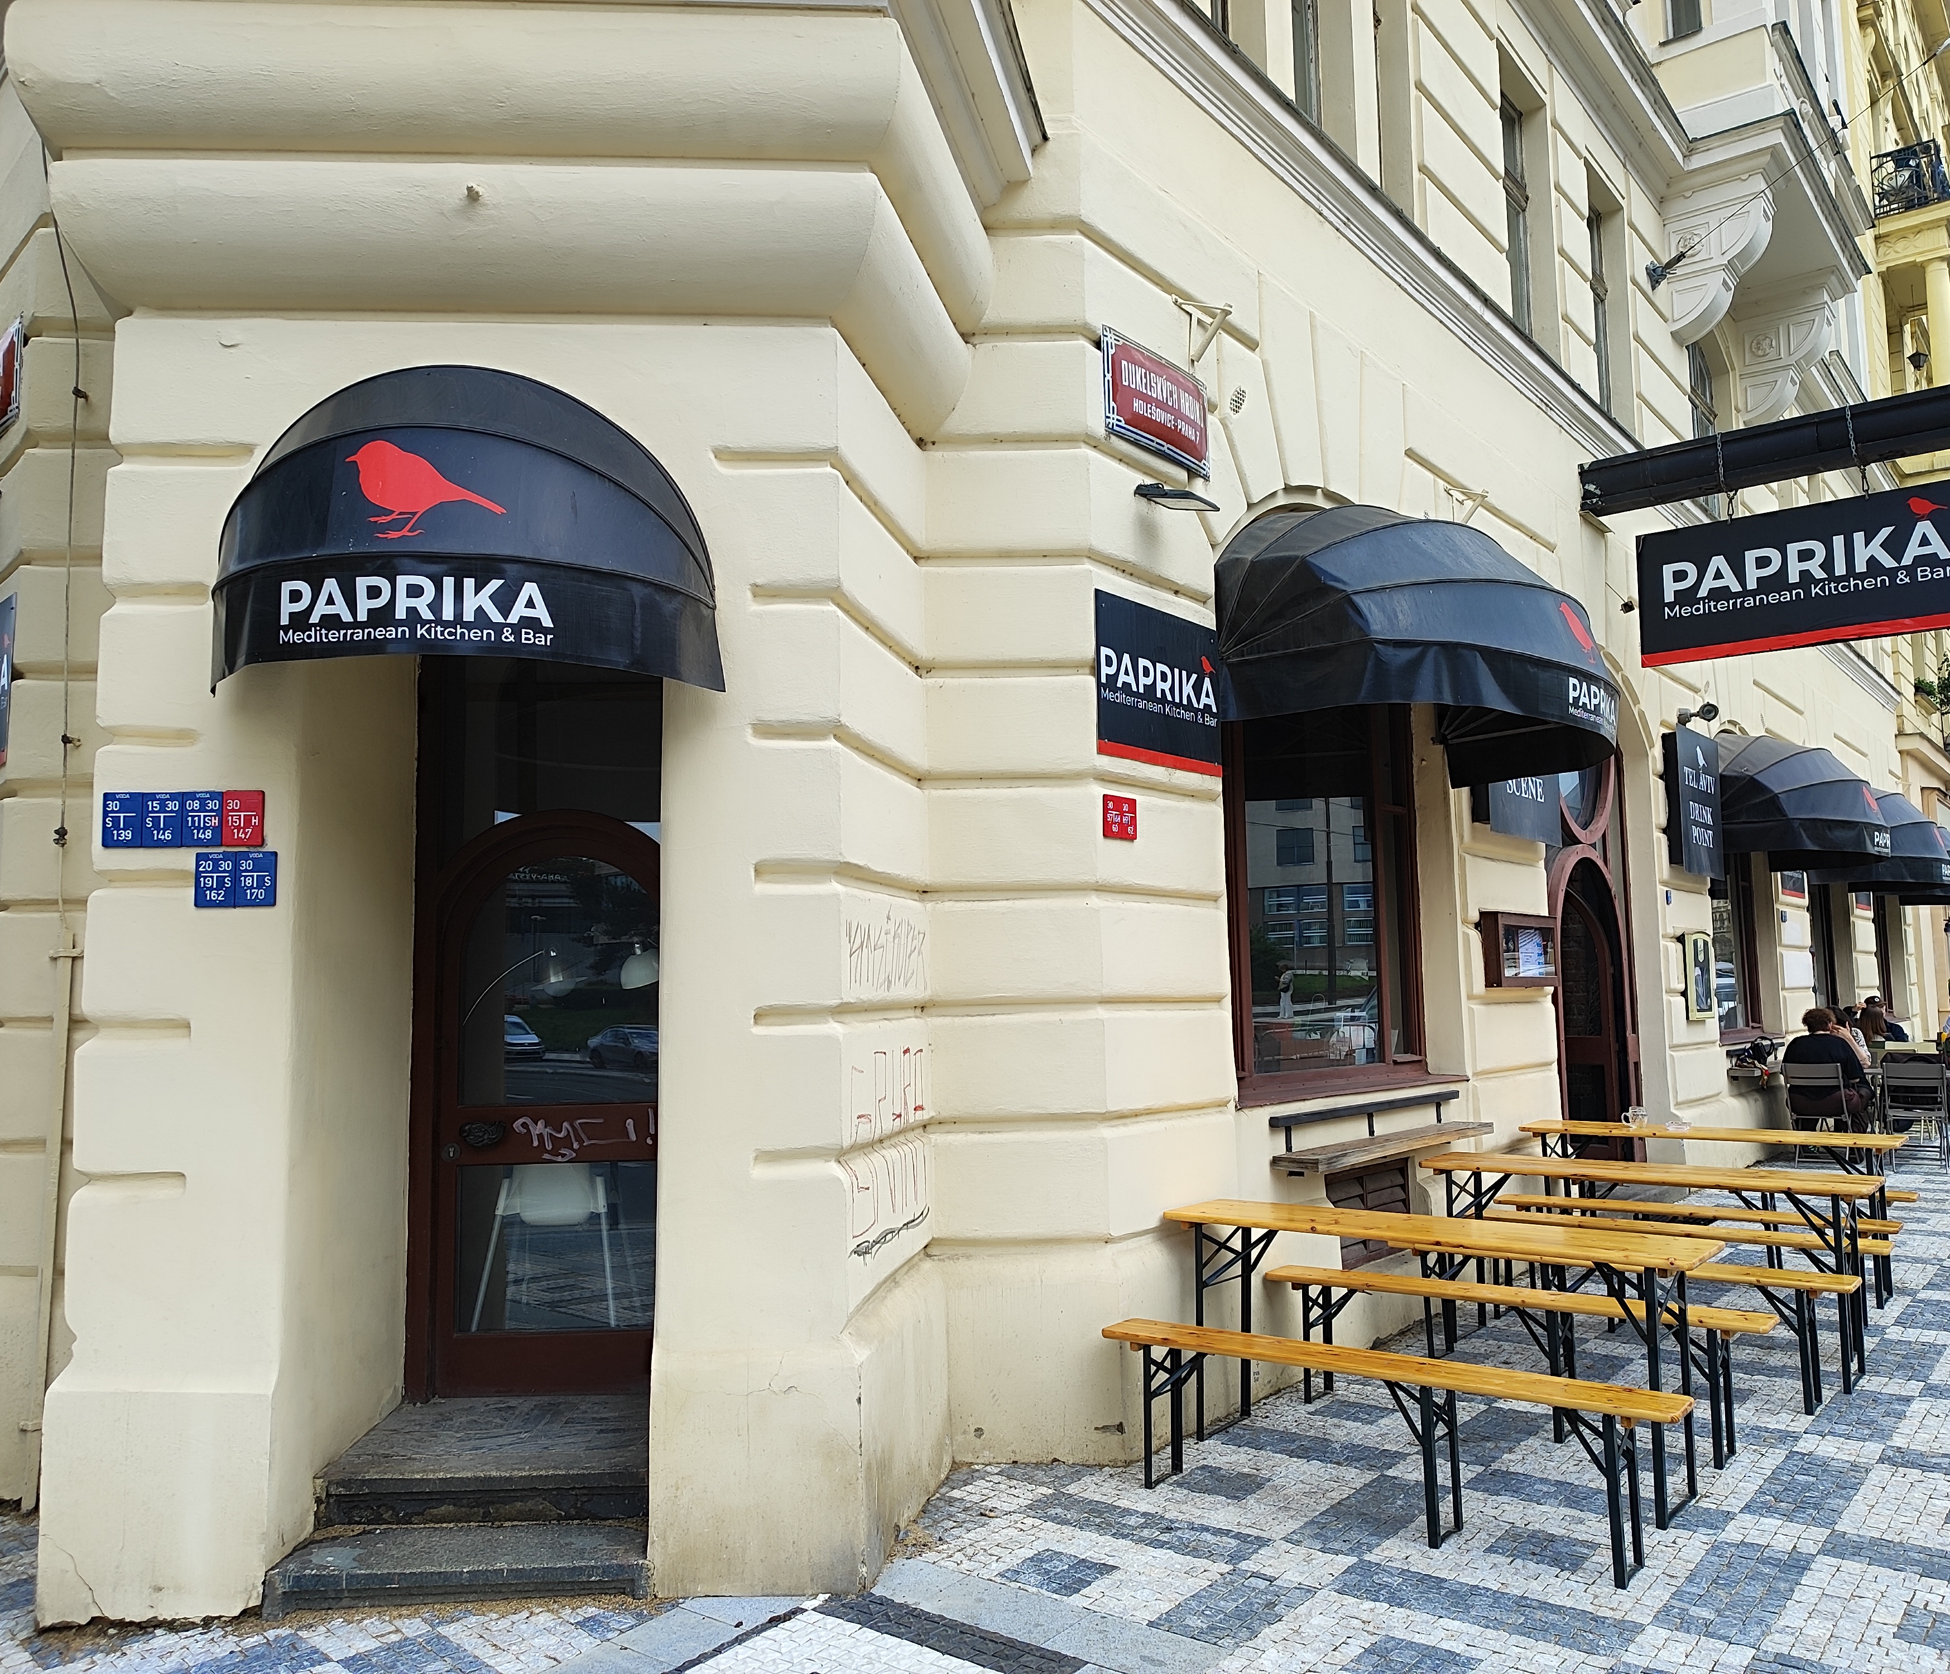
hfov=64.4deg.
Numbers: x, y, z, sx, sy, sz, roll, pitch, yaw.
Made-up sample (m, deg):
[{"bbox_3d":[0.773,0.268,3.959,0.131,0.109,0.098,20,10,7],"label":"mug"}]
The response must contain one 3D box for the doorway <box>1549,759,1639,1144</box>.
[{"bbox_3d":[4.125,0.739,10.414,0.396,3.168,2.128,-5,-7,37],"label":"doorway"}]

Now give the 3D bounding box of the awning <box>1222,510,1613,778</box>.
[{"bbox_3d":[2.148,-0.955,6.819,1.089,1.148,2.495,-5,-7,37],"label":"awning"}]

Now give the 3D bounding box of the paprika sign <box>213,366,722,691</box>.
[{"bbox_3d":[-1.374,-0.881,4.018,1.386,0.941,0.564,0,-5,-4],"label":"paprika sign"}]

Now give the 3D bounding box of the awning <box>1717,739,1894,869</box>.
[{"bbox_3d":[7.138,-0.371,13.284,1.089,1.148,2.475,-5,-7,37],"label":"awning"}]

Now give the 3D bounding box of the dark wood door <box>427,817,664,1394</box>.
[{"bbox_3d":[-1.443,0.927,5.490,0.980,2.040,0.100,-1,-6,-3],"label":"dark wood door"}]

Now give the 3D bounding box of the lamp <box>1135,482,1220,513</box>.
[{"bbox_3d":[0.745,-1.257,5.764,0.280,0.080,0.180,-6,-8,38],"label":"lamp"}]

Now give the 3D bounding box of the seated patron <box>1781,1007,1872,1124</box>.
[{"bbox_3d":[7.209,2.093,13.059,0.634,1.287,0.792,-5,-7,37],"label":"seated patron"}]

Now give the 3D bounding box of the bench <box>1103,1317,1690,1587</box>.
[{"bbox_3d":[1.168,1.787,4.570,1.770,0.468,0.200,-6,-8,38],"label":"bench"}]

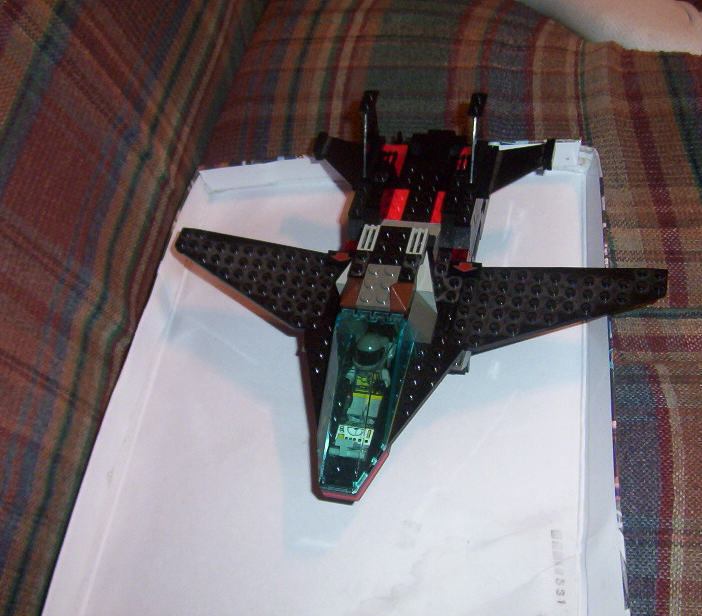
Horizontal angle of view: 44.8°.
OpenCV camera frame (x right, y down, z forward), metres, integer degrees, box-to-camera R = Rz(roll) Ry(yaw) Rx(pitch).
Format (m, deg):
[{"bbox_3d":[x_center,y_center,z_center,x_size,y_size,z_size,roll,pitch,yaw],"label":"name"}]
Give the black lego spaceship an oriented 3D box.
[{"bbox_3d":[0.022,-0.011,0.418,0.255,0.074,0.215,6,57,17],"label":"black lego spaceship"}]

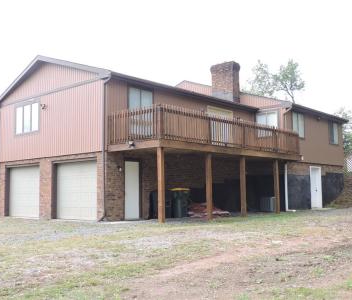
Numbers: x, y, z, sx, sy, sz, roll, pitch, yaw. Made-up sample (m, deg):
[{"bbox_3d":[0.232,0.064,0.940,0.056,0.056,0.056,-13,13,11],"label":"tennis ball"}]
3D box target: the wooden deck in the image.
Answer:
[{"bbox_3d":[1.775,-0.507,19.335,2.550,1.070,10.050,-5,-7,40],"label":"wooden deck"}]

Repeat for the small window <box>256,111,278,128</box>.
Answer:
[{"bbox_3d":[4.633,-1.302,23.391,1.230,1.300,0.110,-5,-7,40],"label":"small window"}]

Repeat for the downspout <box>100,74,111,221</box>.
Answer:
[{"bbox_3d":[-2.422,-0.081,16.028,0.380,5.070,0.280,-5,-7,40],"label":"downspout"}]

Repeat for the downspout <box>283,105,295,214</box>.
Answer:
[{"bbox_3d":[5.573,0.398,22.536,0.440,5.110,0.250,-5,-7,40],"label":"downspout"}]

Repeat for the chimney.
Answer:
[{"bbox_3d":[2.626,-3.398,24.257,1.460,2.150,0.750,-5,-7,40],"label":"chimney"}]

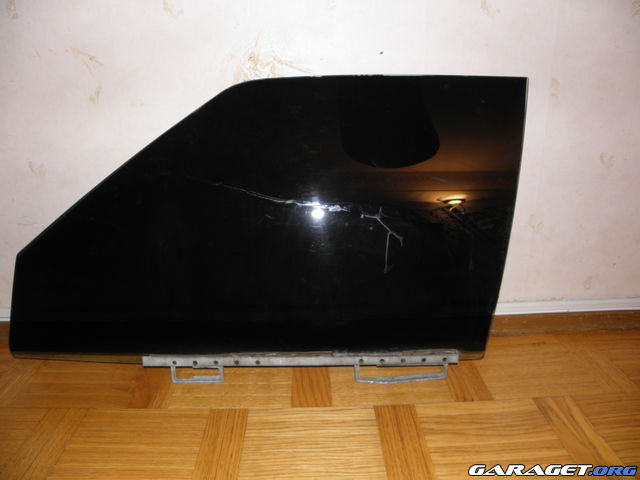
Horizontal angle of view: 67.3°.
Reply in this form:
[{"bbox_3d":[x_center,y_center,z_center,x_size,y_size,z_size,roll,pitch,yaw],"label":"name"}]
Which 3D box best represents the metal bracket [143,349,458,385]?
[{"bbox_3d":[-0.034,0.219,0.830,0.540,0.057,0.030,-1,2,-1],"label":"metal bracket"}]

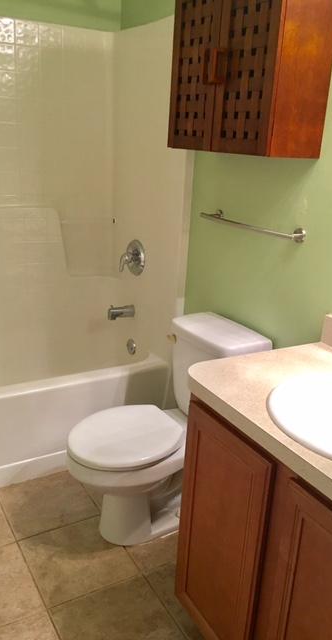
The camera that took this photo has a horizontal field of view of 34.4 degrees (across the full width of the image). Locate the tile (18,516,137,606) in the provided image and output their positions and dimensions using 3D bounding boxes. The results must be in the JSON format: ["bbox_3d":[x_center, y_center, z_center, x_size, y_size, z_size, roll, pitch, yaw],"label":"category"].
[{"bbox_3d":[-0.312,0.840,1.897,0.330,0.010,0.332,-8,22,-29],"label":"tile"}]

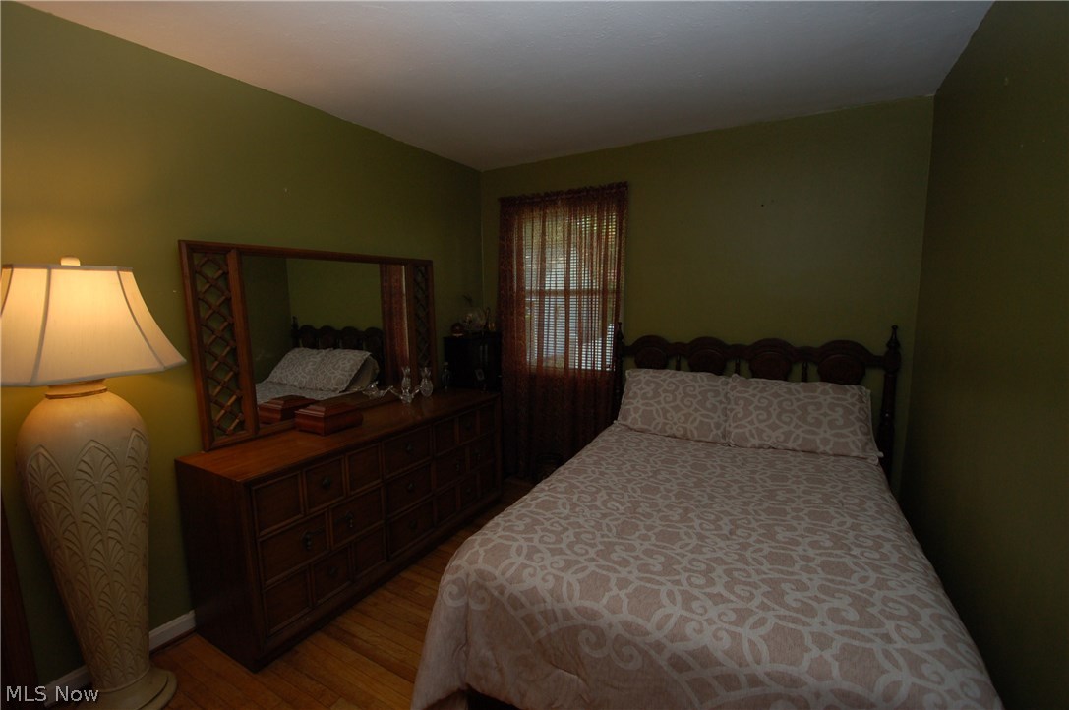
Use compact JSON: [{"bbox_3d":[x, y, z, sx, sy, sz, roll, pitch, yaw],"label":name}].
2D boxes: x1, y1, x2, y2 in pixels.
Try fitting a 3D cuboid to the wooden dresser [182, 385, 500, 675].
[{"bbox_3d":[-0.872,0.742,2.536,0.491,0.775,1.705,3,8,29],"label":"wooden dresser"}]

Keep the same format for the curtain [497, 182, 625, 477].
[{"bbox_3d":[0.175,-0.075,3.267,1.007,2.178,0.093,3,8,29],"label":"curtain"}]

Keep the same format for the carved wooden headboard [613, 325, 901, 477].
[{"bbox_3d":[1.236,0.444,2.746,1.543,1.253,0.079,3,8,29],"label":"carved wooden headboard"}]

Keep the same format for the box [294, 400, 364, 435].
[{"bbox_3d":[-1.059,0.313,2.314,0.215,0.137,0.245,3,8,29],"label":"box"}]

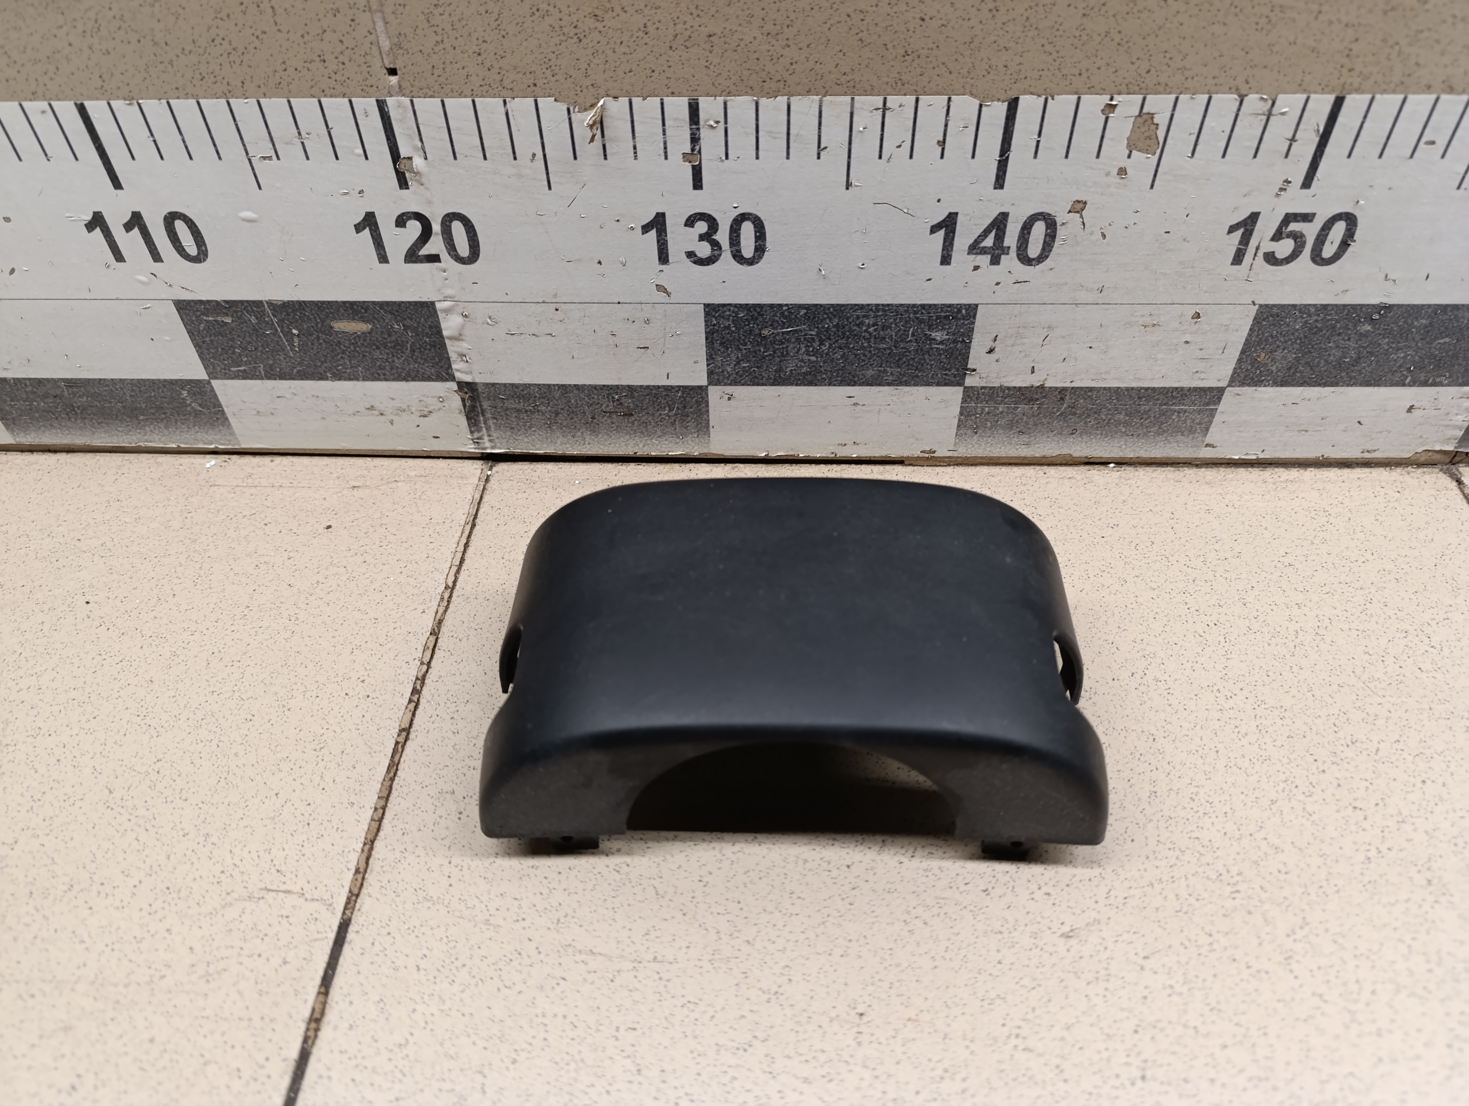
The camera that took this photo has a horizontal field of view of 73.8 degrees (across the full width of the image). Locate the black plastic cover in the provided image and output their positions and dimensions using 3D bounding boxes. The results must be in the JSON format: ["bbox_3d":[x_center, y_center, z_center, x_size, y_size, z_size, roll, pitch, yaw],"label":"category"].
[{"bbox_3d":[0.016,0.030,0.296,0.181,0.069,0.103,0,46,2],"label":"black plastic cover"}]

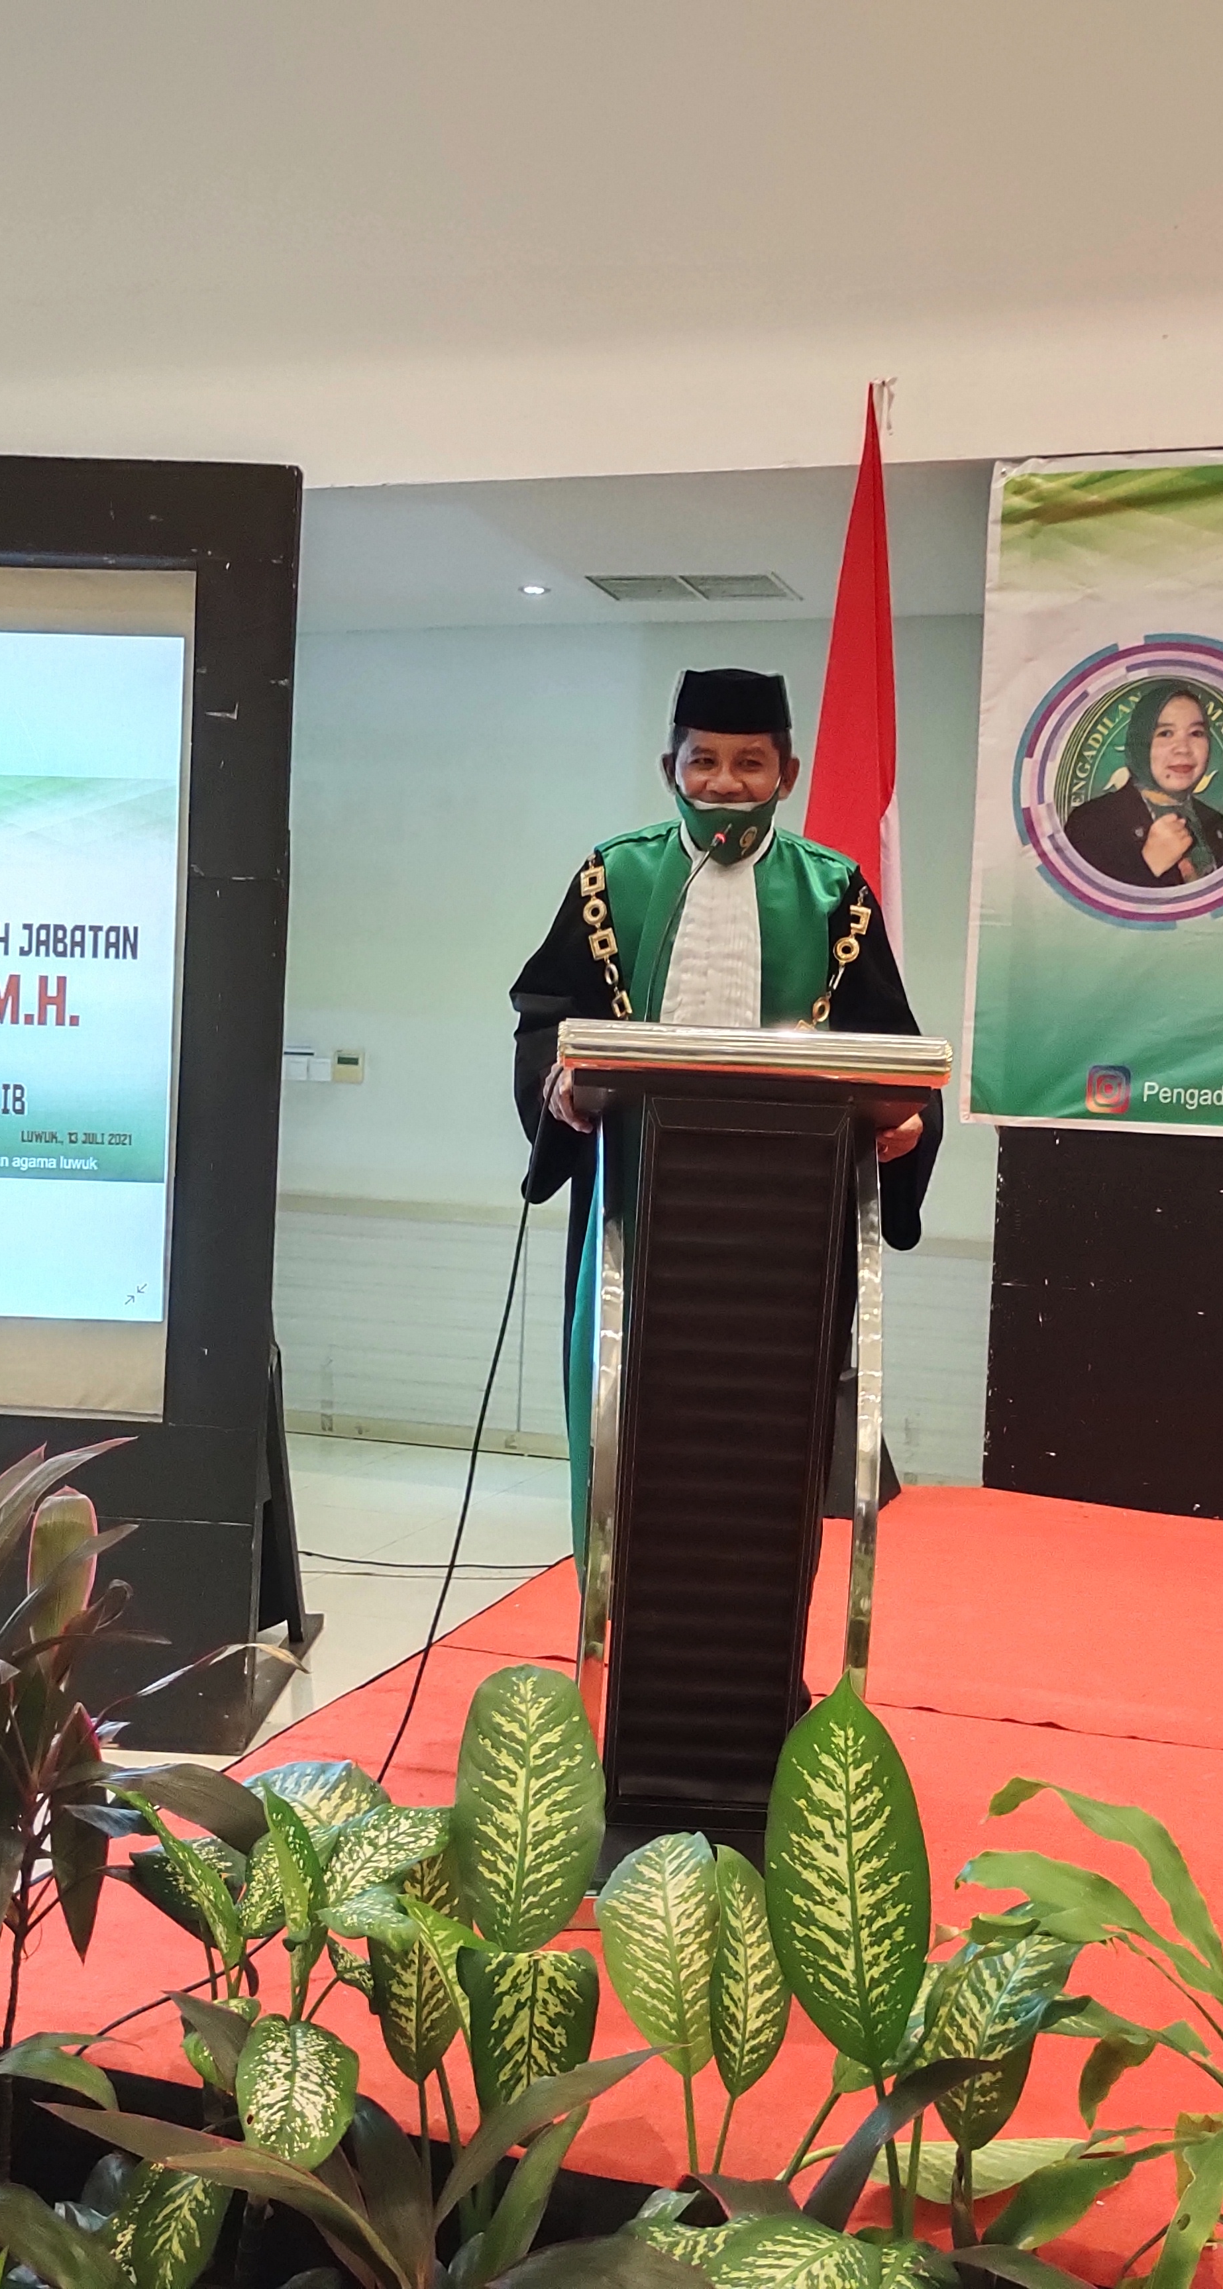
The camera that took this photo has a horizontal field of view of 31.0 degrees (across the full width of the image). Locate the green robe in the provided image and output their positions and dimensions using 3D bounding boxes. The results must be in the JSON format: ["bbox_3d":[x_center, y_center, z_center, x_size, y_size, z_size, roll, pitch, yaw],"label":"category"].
[{"bbox_3d":[0.163,0.150,3.514,0.660,1.334,0.450,3,3,3],"label":"green robe"}]

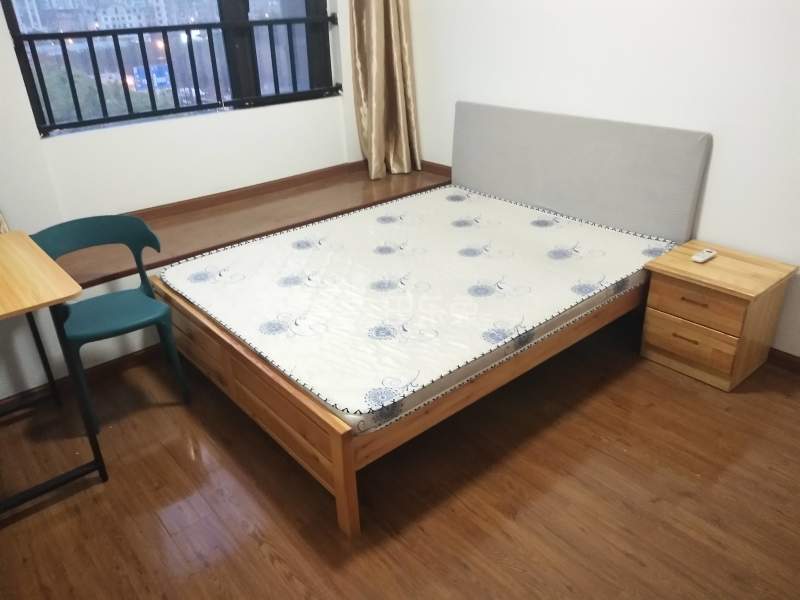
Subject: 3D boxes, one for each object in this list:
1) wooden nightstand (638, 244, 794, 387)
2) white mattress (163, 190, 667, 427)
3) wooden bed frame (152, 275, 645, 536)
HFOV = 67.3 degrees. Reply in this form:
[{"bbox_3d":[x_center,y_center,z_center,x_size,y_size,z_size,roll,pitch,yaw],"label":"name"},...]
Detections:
[{"bbox_3d":[1.391,0.068,2.699,0.433,0.477,0.452,-22,33,-35],"label":"wooden nightstand"},{"bbox_3d":[0.099,-0.160,2.872,1.970,0.079,1.576,-22,33,-35],"label":"white mattress"},{"bbox_3d":[0.108,0.024,2.940,2.019,0.417,1.525,-22,33,-35],"label":"wooden bed frame"}]

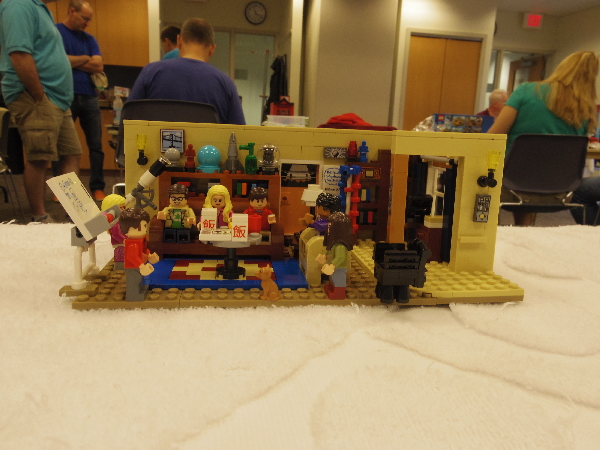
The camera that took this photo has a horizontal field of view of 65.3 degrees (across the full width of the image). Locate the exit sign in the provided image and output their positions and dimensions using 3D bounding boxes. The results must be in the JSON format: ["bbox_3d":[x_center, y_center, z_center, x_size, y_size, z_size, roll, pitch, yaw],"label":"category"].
[{"bbox_3d":[3.527,-3.098,7.100,0.320,0.210,0.060,-2,12,-20],"label":"exit sign"}]

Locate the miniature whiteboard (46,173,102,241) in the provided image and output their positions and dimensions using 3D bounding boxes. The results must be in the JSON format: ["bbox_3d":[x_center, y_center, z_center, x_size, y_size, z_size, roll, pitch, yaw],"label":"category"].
[{"bbox_3d":[-0.107,-0.010,0.230,0.004,0.032,0.032,-29,14,-1],"label":"miniature whiteboard"}]

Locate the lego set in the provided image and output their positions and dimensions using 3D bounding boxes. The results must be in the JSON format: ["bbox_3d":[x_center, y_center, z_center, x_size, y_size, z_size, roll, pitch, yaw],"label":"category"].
[{"bbox_3d":[-0.005,-0.015,0.281,0.233,0.086,0.130,1,11,-8],"label":"lego set"}]

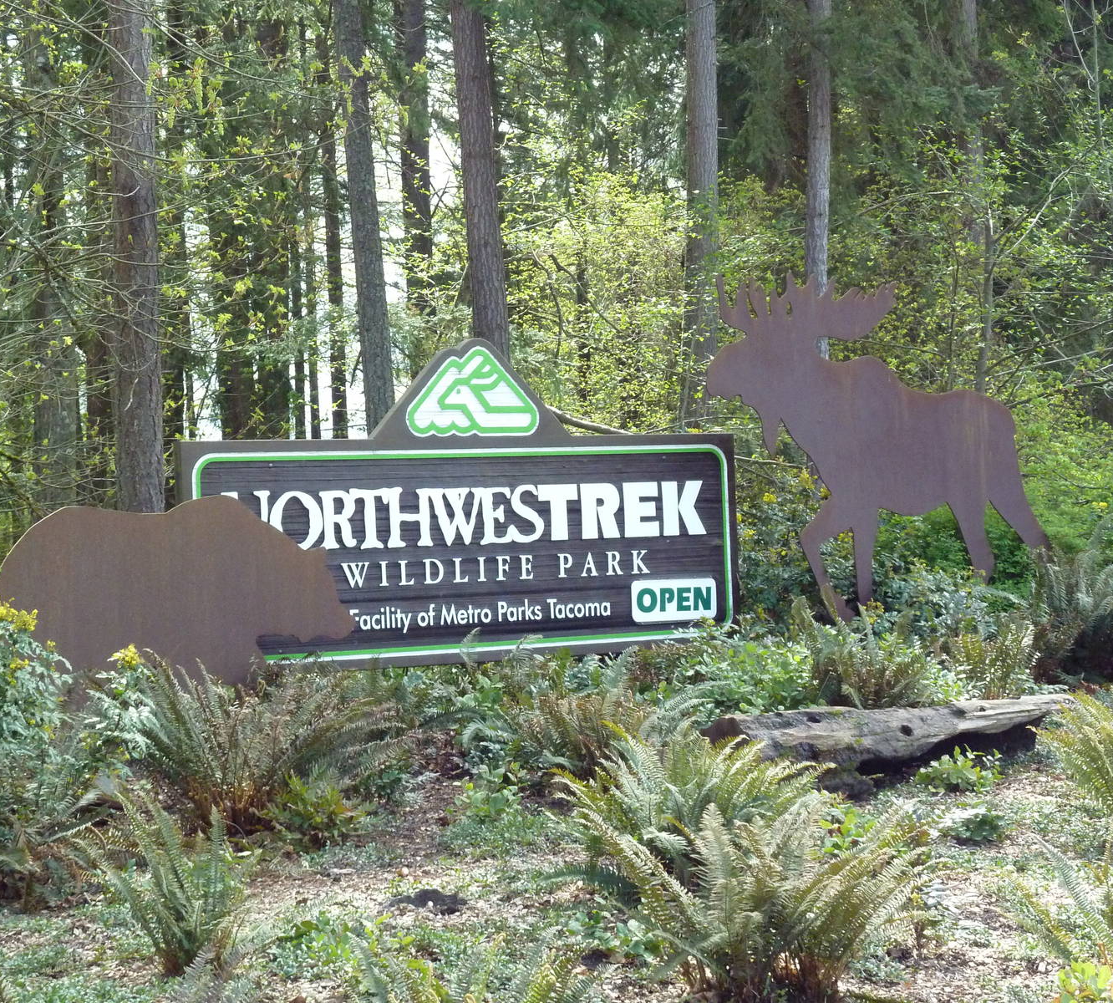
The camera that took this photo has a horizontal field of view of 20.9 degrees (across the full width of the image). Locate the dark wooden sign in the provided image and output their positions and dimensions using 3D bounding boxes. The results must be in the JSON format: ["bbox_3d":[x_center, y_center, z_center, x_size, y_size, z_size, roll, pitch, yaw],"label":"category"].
[{"bbox_3d":[-0.566,-0.004,19.677,4.200,2.130,0.140,-2,-1,-33],"label":"dark wooden sign"}]

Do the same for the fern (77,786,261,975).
[{"bbox_3d":[-1.559,1.524,12.200,0.750,0.720,0.700,-2,0,0],"label":"fern"}]

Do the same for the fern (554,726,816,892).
[{"bbox_3d":[0.553,1.343,13.300,1.180,0.670,1.100,-2,0,0],"label":"fern"}]

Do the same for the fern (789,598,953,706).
[{"bbox_3d":[1.968,0.948,18.800,1.003,0.670,0.900,-2,-1,0],"label":"fern"}]

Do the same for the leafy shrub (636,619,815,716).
[{"bbox_3d":[1.062,1.042,18.900,1.098,0.609,0.950,-2,-1,0],"label":"leafy shrub"}]

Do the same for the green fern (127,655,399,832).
[{"bbox_3d":[-1.409,1.144,14.500,1.350,0.800,1.200,-2,0,0],"label":"green fern"}]

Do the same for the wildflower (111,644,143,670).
[{"bbox_3d":[-2.080,0.751,14.600,0.150,0.120,0.140,-2,0,0],"label":"wildflower"}]

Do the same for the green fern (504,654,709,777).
[{"bbox_3d":[0.290,1.254,17.600,1.172,0.699,1.050,-2,-1,0],"label":"green fern"}]

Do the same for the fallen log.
[{"bbox_3d":[1.695,1.222,15.300,2.000,0.420,0.420,-2,0,-24],"label":"fallen log"}]

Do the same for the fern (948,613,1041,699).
[{"bbox_3d":[2.471,0.866,17.000,0.520,0.480,0.480,-2,0,0],"label":"fern"}]

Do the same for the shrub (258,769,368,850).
[{"bbox_3d":[-1.130,1.434,14.050,0.510,0.340,0.460,-2,0,0],"label":"shrub"}]

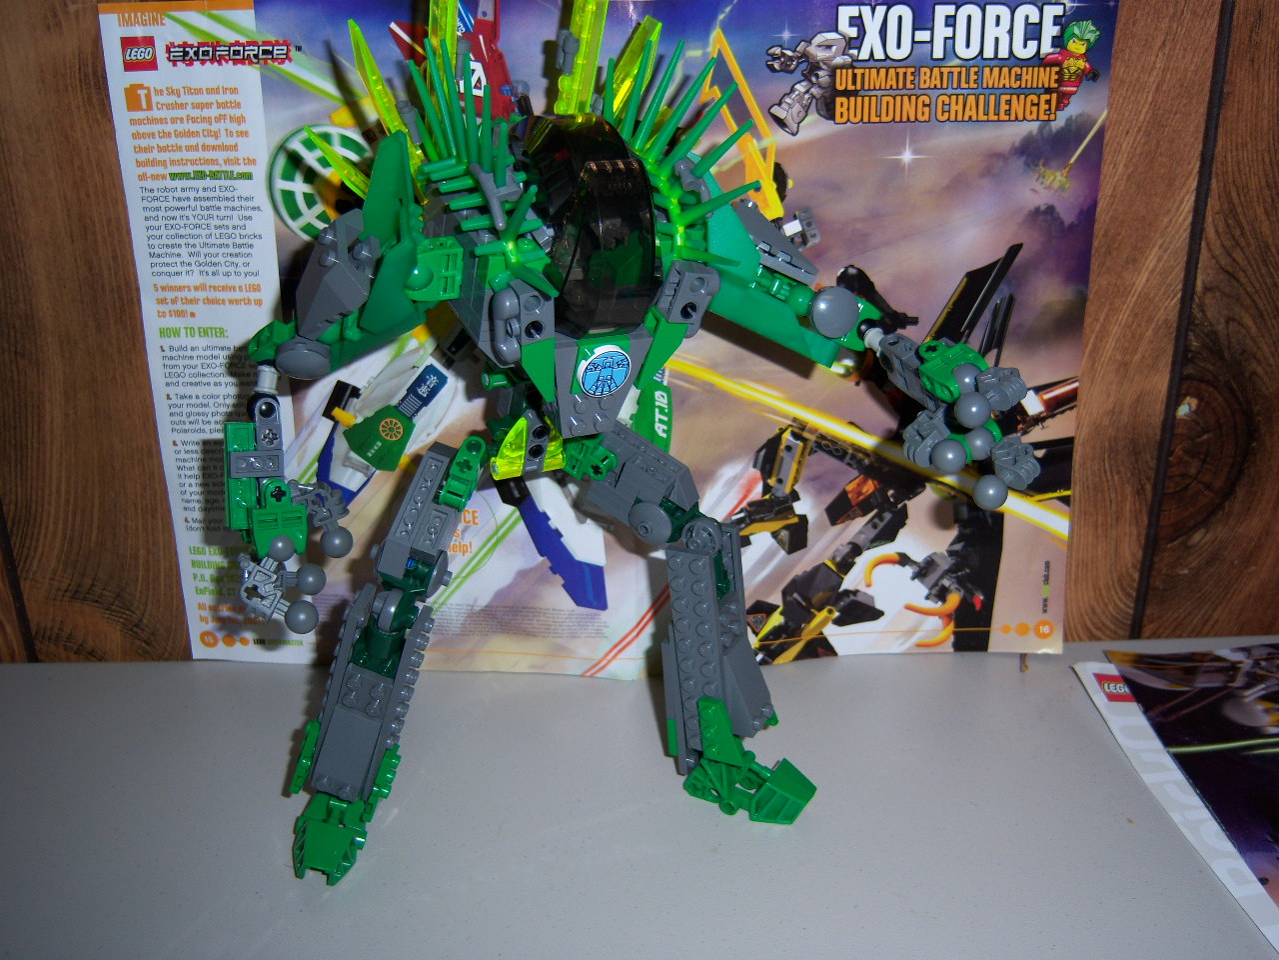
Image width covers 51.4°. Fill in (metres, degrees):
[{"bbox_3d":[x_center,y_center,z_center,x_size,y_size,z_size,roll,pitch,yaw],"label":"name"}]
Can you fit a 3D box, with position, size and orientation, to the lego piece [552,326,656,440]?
[{"bbox_3d":[-0.014,-0.027,0.390,0.032,0.033,0.005,-8,39,-26],"label":"lego piece"}]

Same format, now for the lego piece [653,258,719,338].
[{"bbox_3d":[0.014,-0.053,0.385,0.015,0.020,0.009,-3,41,-28],"label":"lego piece"}]

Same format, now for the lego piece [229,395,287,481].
[{"bbox_3d":[-0.115,-0.013,0.401,0.017,0.024,0.011,-5,6,-5],"label":"lego piece"}]

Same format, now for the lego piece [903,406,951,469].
[{"bbox_3d":[0.084,-0.012,0.388,0.013,0.017,0.012,37,19,8],"label":"lego piece"}]

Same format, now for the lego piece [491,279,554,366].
[{"bbox_3d":[-0.033,-0.043,0.368,0.017,0.021,0.009,-17,45,-20],"label":"lego piece"}]

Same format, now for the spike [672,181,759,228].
[{"bbox_3d":[0.021,-0.075,0.360,0.004,0.004,0.032,-15,0,-43],"label":"spike"}]

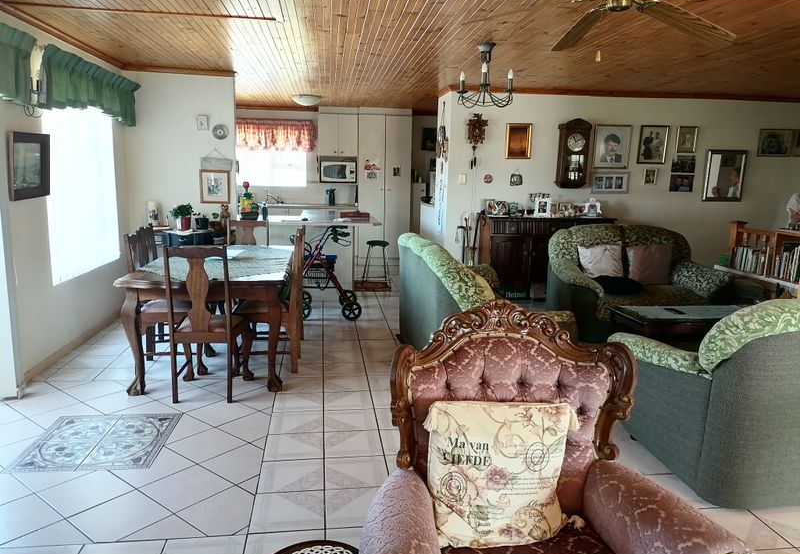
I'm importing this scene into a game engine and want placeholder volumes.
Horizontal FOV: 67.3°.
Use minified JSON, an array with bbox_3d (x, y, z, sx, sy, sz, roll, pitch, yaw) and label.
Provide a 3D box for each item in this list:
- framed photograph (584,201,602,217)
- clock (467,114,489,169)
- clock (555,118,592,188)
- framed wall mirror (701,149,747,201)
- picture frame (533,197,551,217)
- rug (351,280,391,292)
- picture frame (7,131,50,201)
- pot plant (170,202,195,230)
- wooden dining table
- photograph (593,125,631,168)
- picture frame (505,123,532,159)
[{"bbox_3d":[2.397,-0.858,7.489,0.237,0.216,0.060,0,10,-7],"label":"framed photograph"},{"bbox_3d":[0.951,-1.677,7.473,0.269,0.674,0.140,0,10,-7],"label":"clock"},{"bbox_3d":[2.231,-1.582,7.706,0.437,0.873,0.170,-1,10,-7],"label":"clock"},{"bbox_3d":[4.053,-1.256,7.497,0.519,0.618,0.030,0,10,-7],"label":"framed wall mirror"},{"bbox_3d":[1.739,-0.850,7.374,0.210,0.240,0.060,0,10,-7],"label":"picture frame"},{"bbox_3d":[-0.388,0.110,7.749,0.463,0.011,0.691,0,10,-7],"label":"rug"},{"bbox_3d":[-2.484,-0.750,4.059,0.035,0.422,0.505,-1,10,-7],"label":"picture frame"},{"bbox_3d":[-2.278,-0.625,6.292,0.246,0.289,0.250,0,10,-7],"label":"pot plant"},{"bbox_3d":[-1.379,0.250,4.740,1.055,0.770,1.815,0,10,-7],"label":"wooden dining table"},{"bbox_3d":[2.769,-1.692,7.830,0.497,0.551,0.025,-1,10,-7],"label":"photograph"},{"bbox_3d":[1.519,-1.725,7.659,0.337,0.441,0.030,-1,10,-7],"label":"picture frame"}]

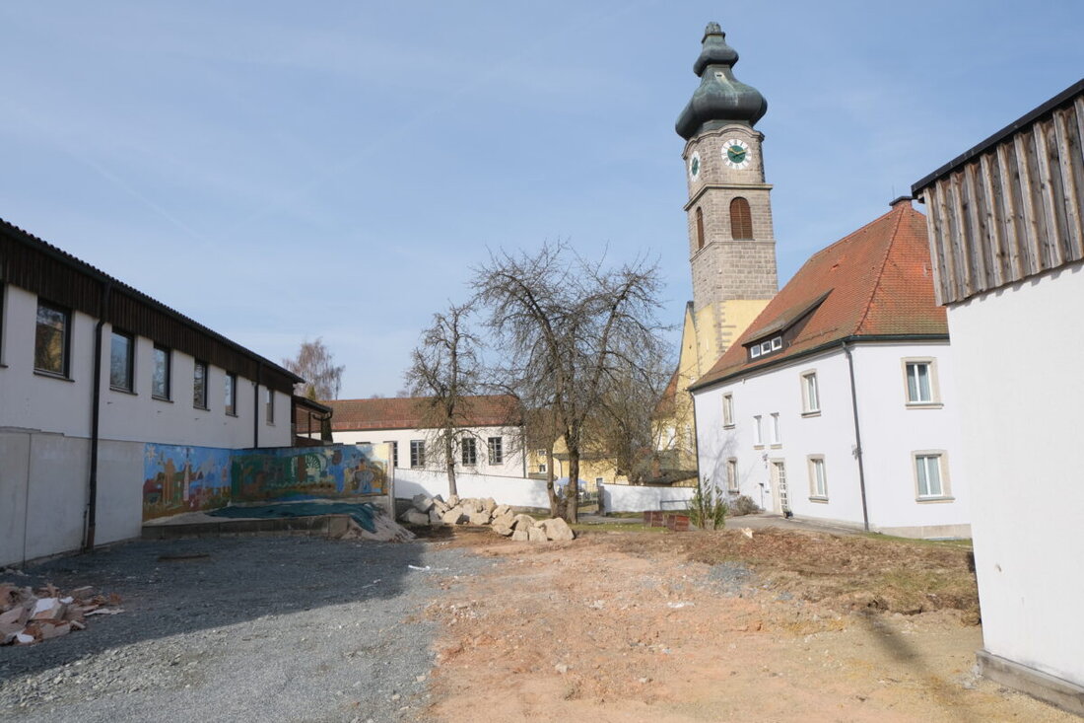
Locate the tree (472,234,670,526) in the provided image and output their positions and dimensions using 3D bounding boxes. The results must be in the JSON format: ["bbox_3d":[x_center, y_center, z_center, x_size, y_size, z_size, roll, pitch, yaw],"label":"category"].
[{"bbox_3d":[1.017,0.561,24.140,6.588,9.461,6.258,-1,-8,-7],"label":"tree"}]

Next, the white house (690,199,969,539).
[{"bbox_3d":[14.606,0.187,32.407,11.000,12.900,16.500,-1,-8,-7],"label":"white house"}]

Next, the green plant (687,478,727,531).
[{"bbox_3d":[4.976,4.261,21.644,1.220,1.532,1.000,-1,-8,-7],"label":"green plant"}]

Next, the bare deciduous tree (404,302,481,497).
[{"bbox_3d":[-3.935,1.831,28.764,3.030,8.547,3.030,-1,-8,-7],"label":"bare deciduous tree"}]

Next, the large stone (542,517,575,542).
[{"bbox_3d":[0.322,3.565,15.498,0.673,0.469,0.550,-1,-8,-7],"label":"large stone"}]

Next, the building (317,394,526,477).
[{"bbox_3d":[-9.865,5.864,49.101,17.000,6.665,8.500,-1,-8,-7],"label":"building"}]

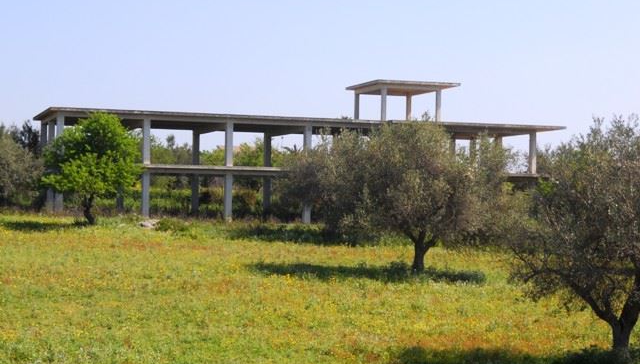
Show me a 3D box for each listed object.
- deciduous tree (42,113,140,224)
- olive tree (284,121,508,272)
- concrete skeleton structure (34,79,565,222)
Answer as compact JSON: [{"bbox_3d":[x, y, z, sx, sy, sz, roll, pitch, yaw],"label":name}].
[{"bbox_3d":[-11.978,-0.708,63.000,5.137,5.871,5.000,1,-1,0],"label":"deciduous tree"},{"bbox_3d":[2.132,0.404,33.500,6.244,4.237,5.800,1,-1,0],"label":"olive tree"},{"bbox_3d":[-1.393,-1.898,80.591,33.938,9.332,10.647,1,-1,-19],"label":"concrete skeleton structure"}]

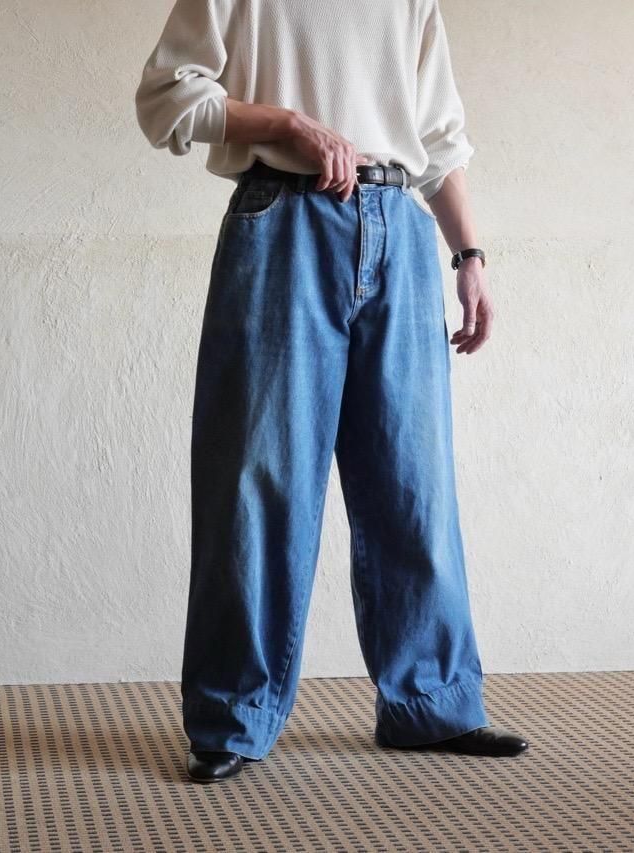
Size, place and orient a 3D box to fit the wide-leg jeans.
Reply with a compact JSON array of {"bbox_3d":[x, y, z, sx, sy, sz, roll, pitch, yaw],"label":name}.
[{"bbox_3d":[0.034,0.062,3.420,0.548,1.028,0.311,-3,5,-34],"label":"wide-leg jeans"}]

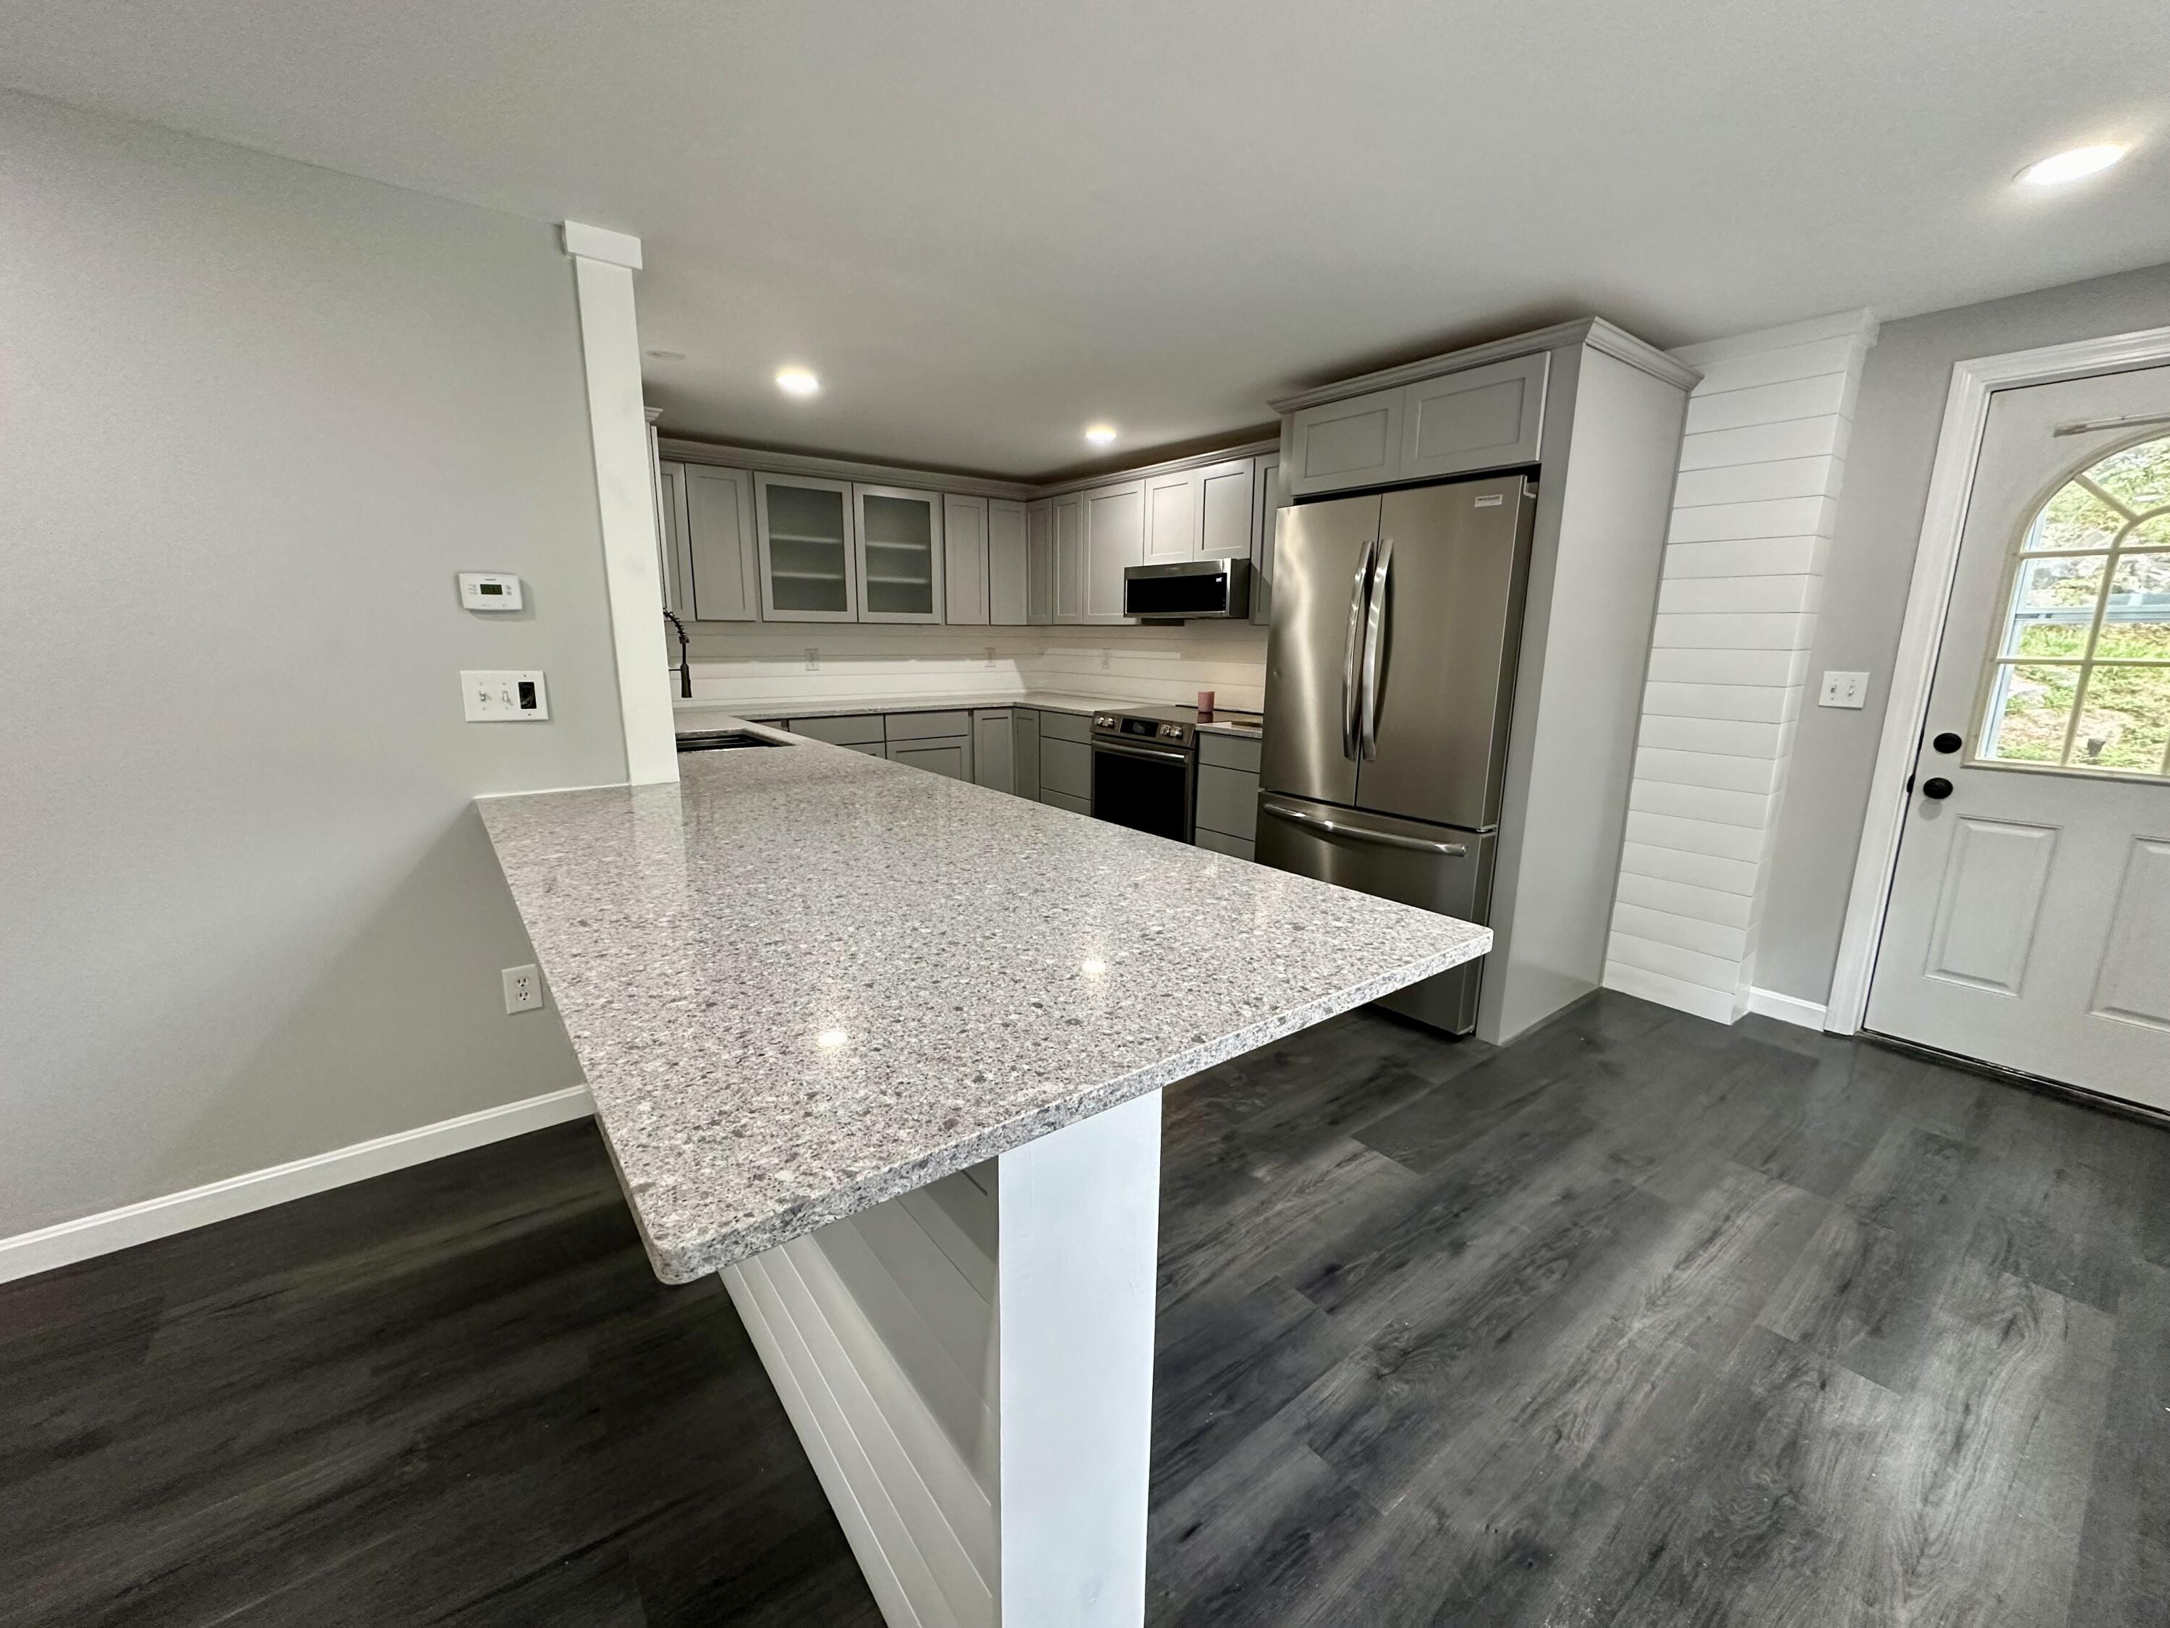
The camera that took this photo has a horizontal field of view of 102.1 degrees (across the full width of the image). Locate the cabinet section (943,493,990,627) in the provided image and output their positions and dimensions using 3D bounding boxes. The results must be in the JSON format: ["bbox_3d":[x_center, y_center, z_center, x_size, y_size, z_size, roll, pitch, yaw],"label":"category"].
[{"bbox_3d":[-0.811,-1.562,5.465,0.298,0.752,0.325,-8,15,-36],"label":"cabinet section"}]

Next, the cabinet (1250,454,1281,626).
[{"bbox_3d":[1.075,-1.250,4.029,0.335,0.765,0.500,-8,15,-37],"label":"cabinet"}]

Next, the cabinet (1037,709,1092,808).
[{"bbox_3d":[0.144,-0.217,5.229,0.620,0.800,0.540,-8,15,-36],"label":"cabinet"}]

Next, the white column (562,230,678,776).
[{"bbox_3d":[-1.222,-0.754,2.328,0.167,1.370,0.155,-8,15,-36],"label":"white column"}]

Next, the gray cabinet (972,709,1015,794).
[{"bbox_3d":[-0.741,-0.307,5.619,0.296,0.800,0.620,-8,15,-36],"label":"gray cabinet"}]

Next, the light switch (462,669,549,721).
[{"bbox_3d":[-1.446,-0.294,2.192,0.172,0.123,0.014,-8,15,-37],"label":"light switch"}]

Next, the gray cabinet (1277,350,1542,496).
[{"bbox_3d":[1.307,-1.298,3.121,0.630,0.310,0.915,-8,15,-36],"label":"gray cabinet"}]

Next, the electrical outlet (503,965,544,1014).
[{"bbox_3d":[-1.490,0.462,2.325,0.076,0.124,0.009,-8,15,-37],"label":"electrical outlet"}]

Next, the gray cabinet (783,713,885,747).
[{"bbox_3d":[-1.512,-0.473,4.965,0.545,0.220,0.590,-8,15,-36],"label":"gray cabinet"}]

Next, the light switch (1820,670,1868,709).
[{"bbox_3d":[2.530,-0.410,2.924,0.014,0.118,0.117,-8,15,-37],"label":"light switch"}]

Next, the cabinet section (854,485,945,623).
[{"bbox_3d":[-1.163,-1.511,5.207,0.532,0.752,0.325,-8,15,-36],"label":"cabinet section"}]

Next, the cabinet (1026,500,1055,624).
[{"bbox_3d":[-0.157,-1.600,5.631,0.318,0.769,0.275,-8,15,-36],"label":"cabinet"}]

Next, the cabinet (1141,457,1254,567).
[{"bbox_3d":[0.680,-1.522,4.524,0.318,0.453,0.763,-8,15,-36],"label":"cabinet"}]

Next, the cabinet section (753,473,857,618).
[{"bbox_3d":[-1.597,-1.450,4.890,0.530,0.752,0.325,-8,15,-36],"label":"cabinet section"}]

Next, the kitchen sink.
[{"bbox_3d":[-1.453,-0.165,3.461,0.440,0.220,0.670,-8,15,-37],"label":"kitchen sink"}]

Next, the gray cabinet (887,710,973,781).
[{"bbox_3d":[-1.073,-0.195,5.320,0.545,0.875,0.620,-8,15,-37],"label":"gray cabinet"}]

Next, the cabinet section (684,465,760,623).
[{"bbox_3d":[-1.953,-1.399,4.630,0.302,0.752,0.325,-8,15,-36],"label":"cabinet section"}]

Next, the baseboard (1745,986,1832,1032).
[{"bbox_3d":[2.525,0.699,3.151,0.014,0.094,0.220,-8,15,-37],"label":"baseboard"}]

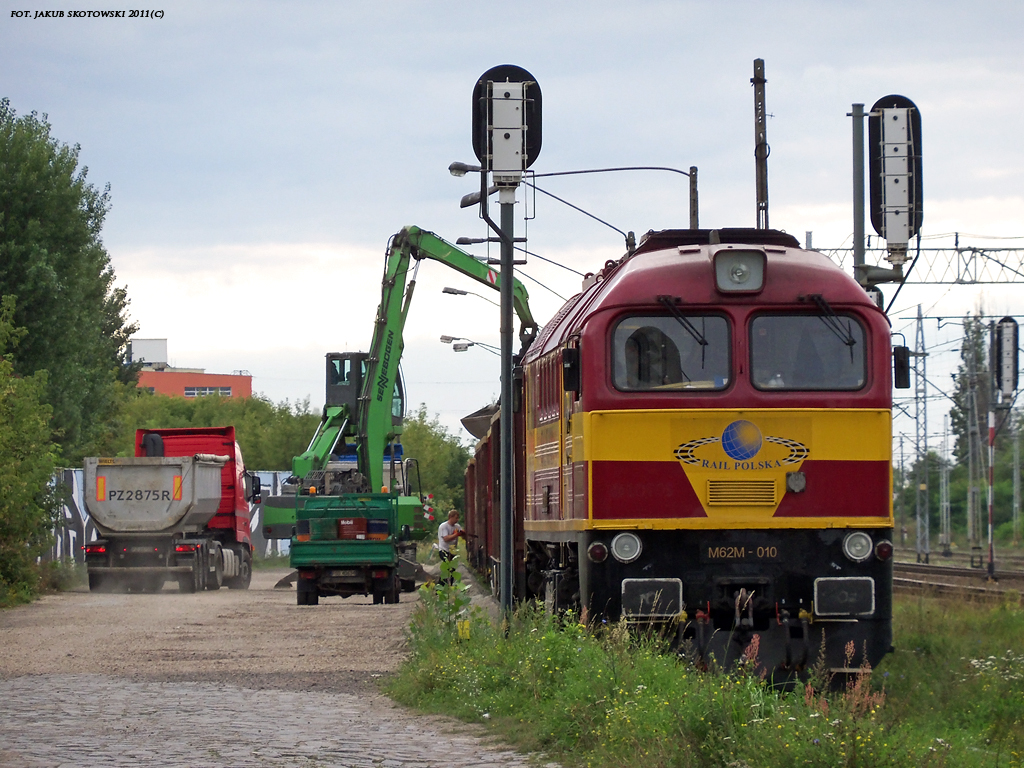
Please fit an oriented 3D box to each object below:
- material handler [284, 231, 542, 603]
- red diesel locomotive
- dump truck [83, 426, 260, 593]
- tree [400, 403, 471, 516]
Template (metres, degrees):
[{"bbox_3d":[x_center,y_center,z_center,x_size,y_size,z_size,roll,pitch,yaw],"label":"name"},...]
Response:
[{"bbox_3d":[-2.465,0.548,174.000,4.200,8.600,9.000,-1,-1,41],"label":"material handler"},{"bbox_3d":[1.877,0.874,75.260,3.050,4.550,17.500,0,-1,-2],"label":"red diesel locomotive"},{"bbox_3d":[-8.013,2.977,174.000,2.650,3.900,12.000,0,-1,4],"label":"dump truck"},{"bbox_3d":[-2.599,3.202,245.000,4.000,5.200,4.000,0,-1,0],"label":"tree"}]

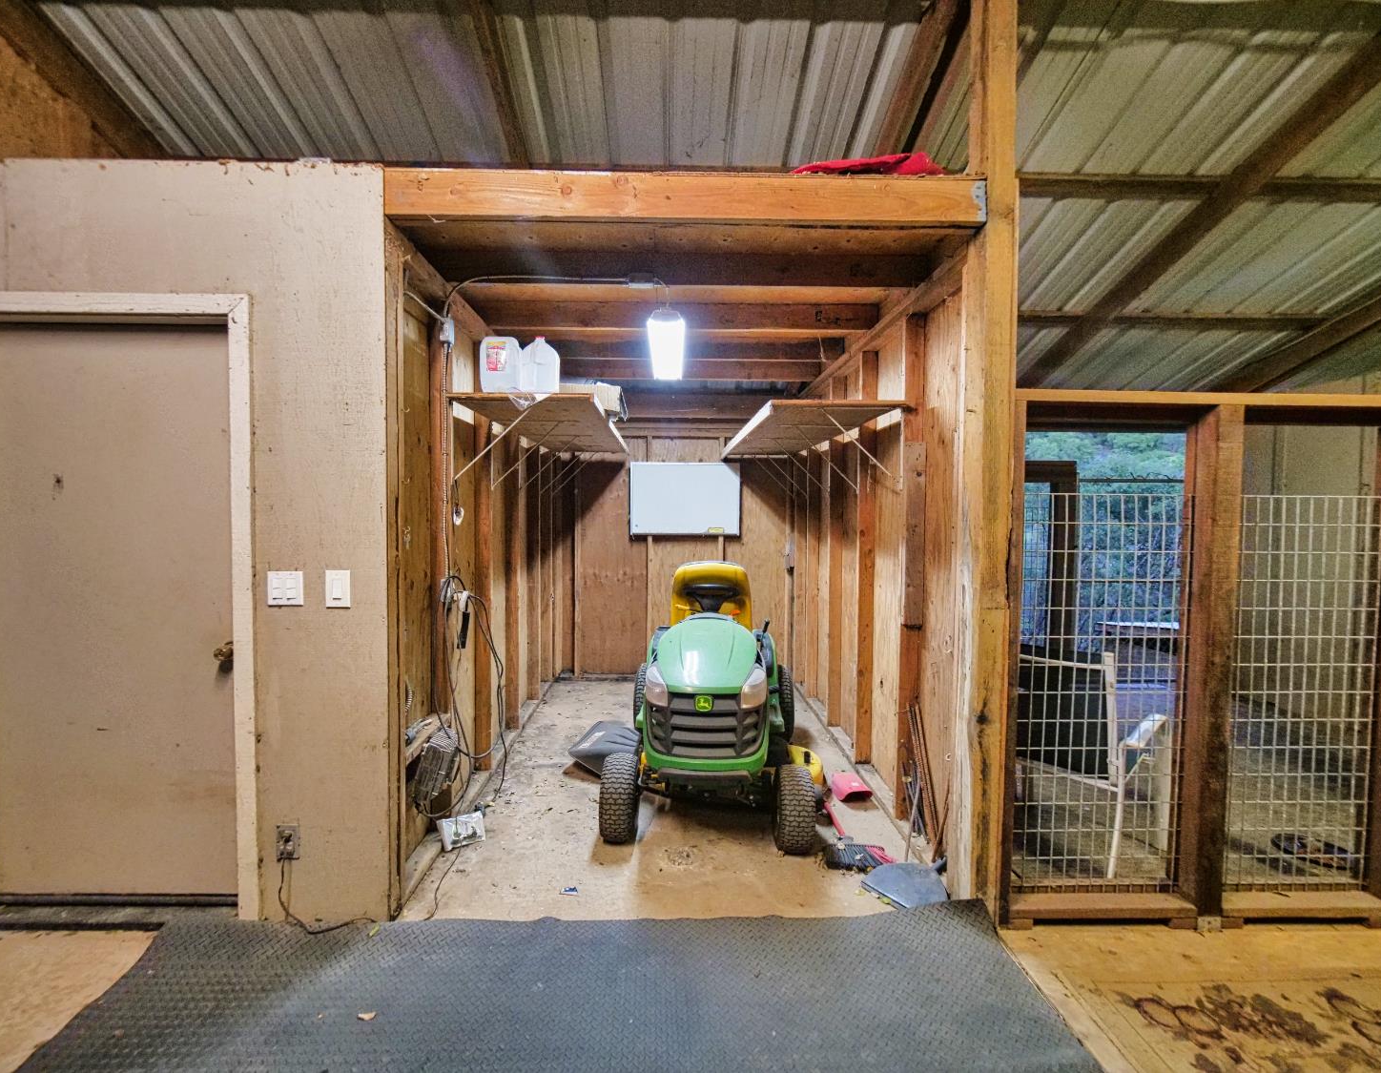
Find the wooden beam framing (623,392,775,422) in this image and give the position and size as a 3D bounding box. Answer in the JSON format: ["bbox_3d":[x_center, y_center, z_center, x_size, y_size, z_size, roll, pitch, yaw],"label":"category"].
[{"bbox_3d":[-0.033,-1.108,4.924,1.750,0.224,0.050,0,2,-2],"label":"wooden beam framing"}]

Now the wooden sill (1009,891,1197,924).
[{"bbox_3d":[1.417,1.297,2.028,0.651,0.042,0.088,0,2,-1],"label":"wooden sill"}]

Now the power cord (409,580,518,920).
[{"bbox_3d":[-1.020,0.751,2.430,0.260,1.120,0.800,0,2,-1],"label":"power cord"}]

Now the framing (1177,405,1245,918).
[{"bbox_3d":[1.839,0.445,2.051,0.091,1.785,0.090,0,2,-2],"label":"framing"}]

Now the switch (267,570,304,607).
[{"bbox_3d":[-1.362,0.176,1.942,0.120,0.118,0.013,0,2,-2],"label":"switch"}]

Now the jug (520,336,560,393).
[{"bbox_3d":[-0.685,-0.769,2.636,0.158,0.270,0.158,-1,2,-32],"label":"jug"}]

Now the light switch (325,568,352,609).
[{"bbox_3d":[-1.181,0.176,1.942,0.083,0.126,0.014,0,2,-1],"label":"light switch"}]

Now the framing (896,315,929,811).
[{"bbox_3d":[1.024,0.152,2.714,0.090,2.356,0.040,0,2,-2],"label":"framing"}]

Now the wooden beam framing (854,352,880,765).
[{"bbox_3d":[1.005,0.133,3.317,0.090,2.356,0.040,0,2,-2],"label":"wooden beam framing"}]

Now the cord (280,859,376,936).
[{"bbox_3d":[-1.240,1.215,1.950,0.330,0.225,0.075,0,2,-1],"label":"cord"}]

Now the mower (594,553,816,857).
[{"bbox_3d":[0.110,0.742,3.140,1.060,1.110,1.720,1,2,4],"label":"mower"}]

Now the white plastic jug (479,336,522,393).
[{"bbox_3d":[-0.854,-0.764,2.631,0.150,0.263,0.140,0,2,-2],"label":"white plastic jug"}]

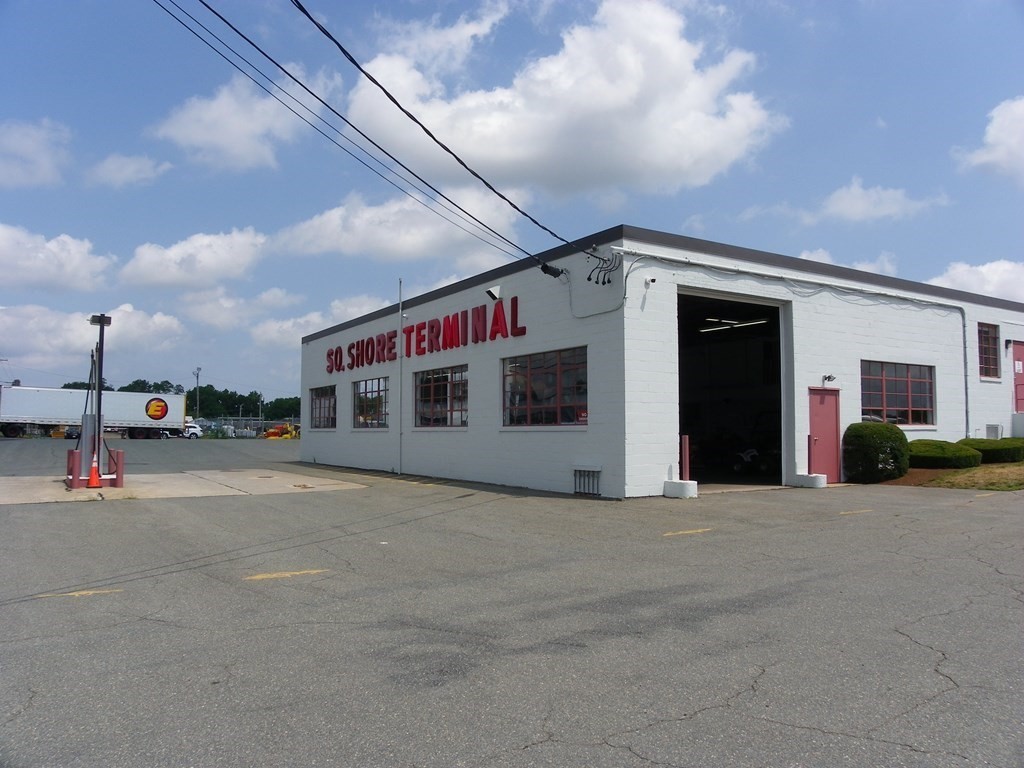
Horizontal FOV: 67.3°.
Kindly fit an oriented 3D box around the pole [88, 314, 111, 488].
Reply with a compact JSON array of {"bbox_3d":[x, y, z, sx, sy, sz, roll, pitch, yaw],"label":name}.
[{"bbox_3d":[-9.250,0.350,17.235,0.450,3.787,0.520,2,-4,-32],"label":"pole"}]

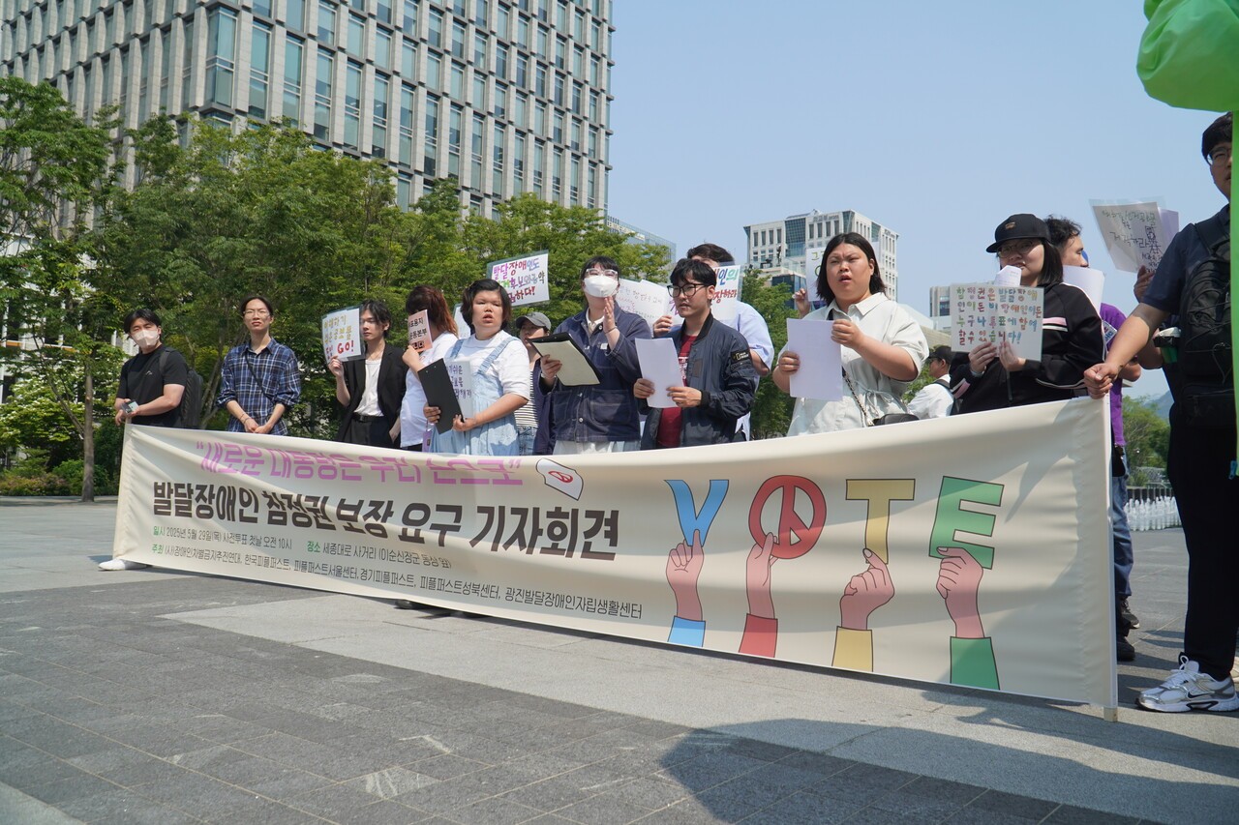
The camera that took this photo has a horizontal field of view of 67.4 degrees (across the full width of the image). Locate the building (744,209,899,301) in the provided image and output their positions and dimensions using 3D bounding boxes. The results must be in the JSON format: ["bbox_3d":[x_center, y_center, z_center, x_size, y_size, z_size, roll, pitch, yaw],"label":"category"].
[{"bbox_3d":[71.093,-22.835,326.711,41.000,82.700,41.000,-1,-4,39],"label":"building"}]

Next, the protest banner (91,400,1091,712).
[{"bbox_3d":[-0.955,0.468,4.500,6.000,0.910,0.130,-2,-4,36],"label":"protest banner"}]

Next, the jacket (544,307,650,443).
[{"bbox_3d":[-0.101,-0.175,4.300,0.500,0.640,0.360,0,-3,20],"label":"jacket"}]

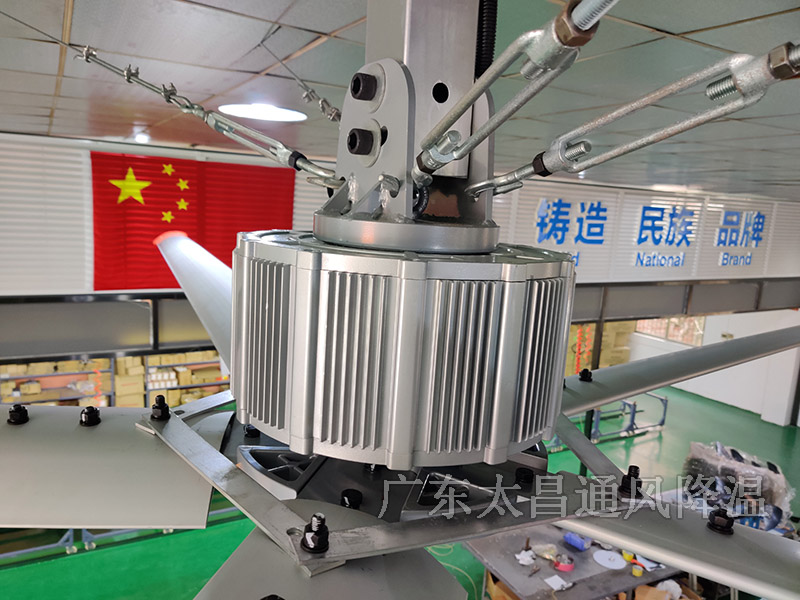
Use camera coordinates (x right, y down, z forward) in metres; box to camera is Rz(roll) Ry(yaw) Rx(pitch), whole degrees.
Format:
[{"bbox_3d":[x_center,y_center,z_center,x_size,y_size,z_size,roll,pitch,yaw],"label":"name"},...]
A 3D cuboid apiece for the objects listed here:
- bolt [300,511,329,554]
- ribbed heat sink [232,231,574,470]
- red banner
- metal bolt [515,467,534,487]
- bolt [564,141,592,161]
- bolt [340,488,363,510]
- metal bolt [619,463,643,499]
[{"bbox_3d":[-0.059,0.161,0.436,0.019,0.023,0.019,3,9,0],"label":"bolt"},{"bbox_3d":[-0.001,0.027,0.660,0.340,0.172,0.340,4,9,0],"label":"ribbed heat sink"},{"bbox_3d":[-1.972,-0.742,6.214,1.920,1.280,0.020,-2,10,-30],"label":"red banner"},{"bbox_3d":[0.130,0.185,0.653,0.018,0.012,0.018,4,10,0],"label":"metal bolt"},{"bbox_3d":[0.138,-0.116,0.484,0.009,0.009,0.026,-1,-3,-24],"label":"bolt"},{"bbox_3d":[-0.042,0.172,0.529,0.018,0.015,0.018,3,9,0],"label":"bolt"},{"bbox_3d":[0.223,0.174,0.599,0.021,0.026,0.021,4,10,0],"label":"metal bolt"}]

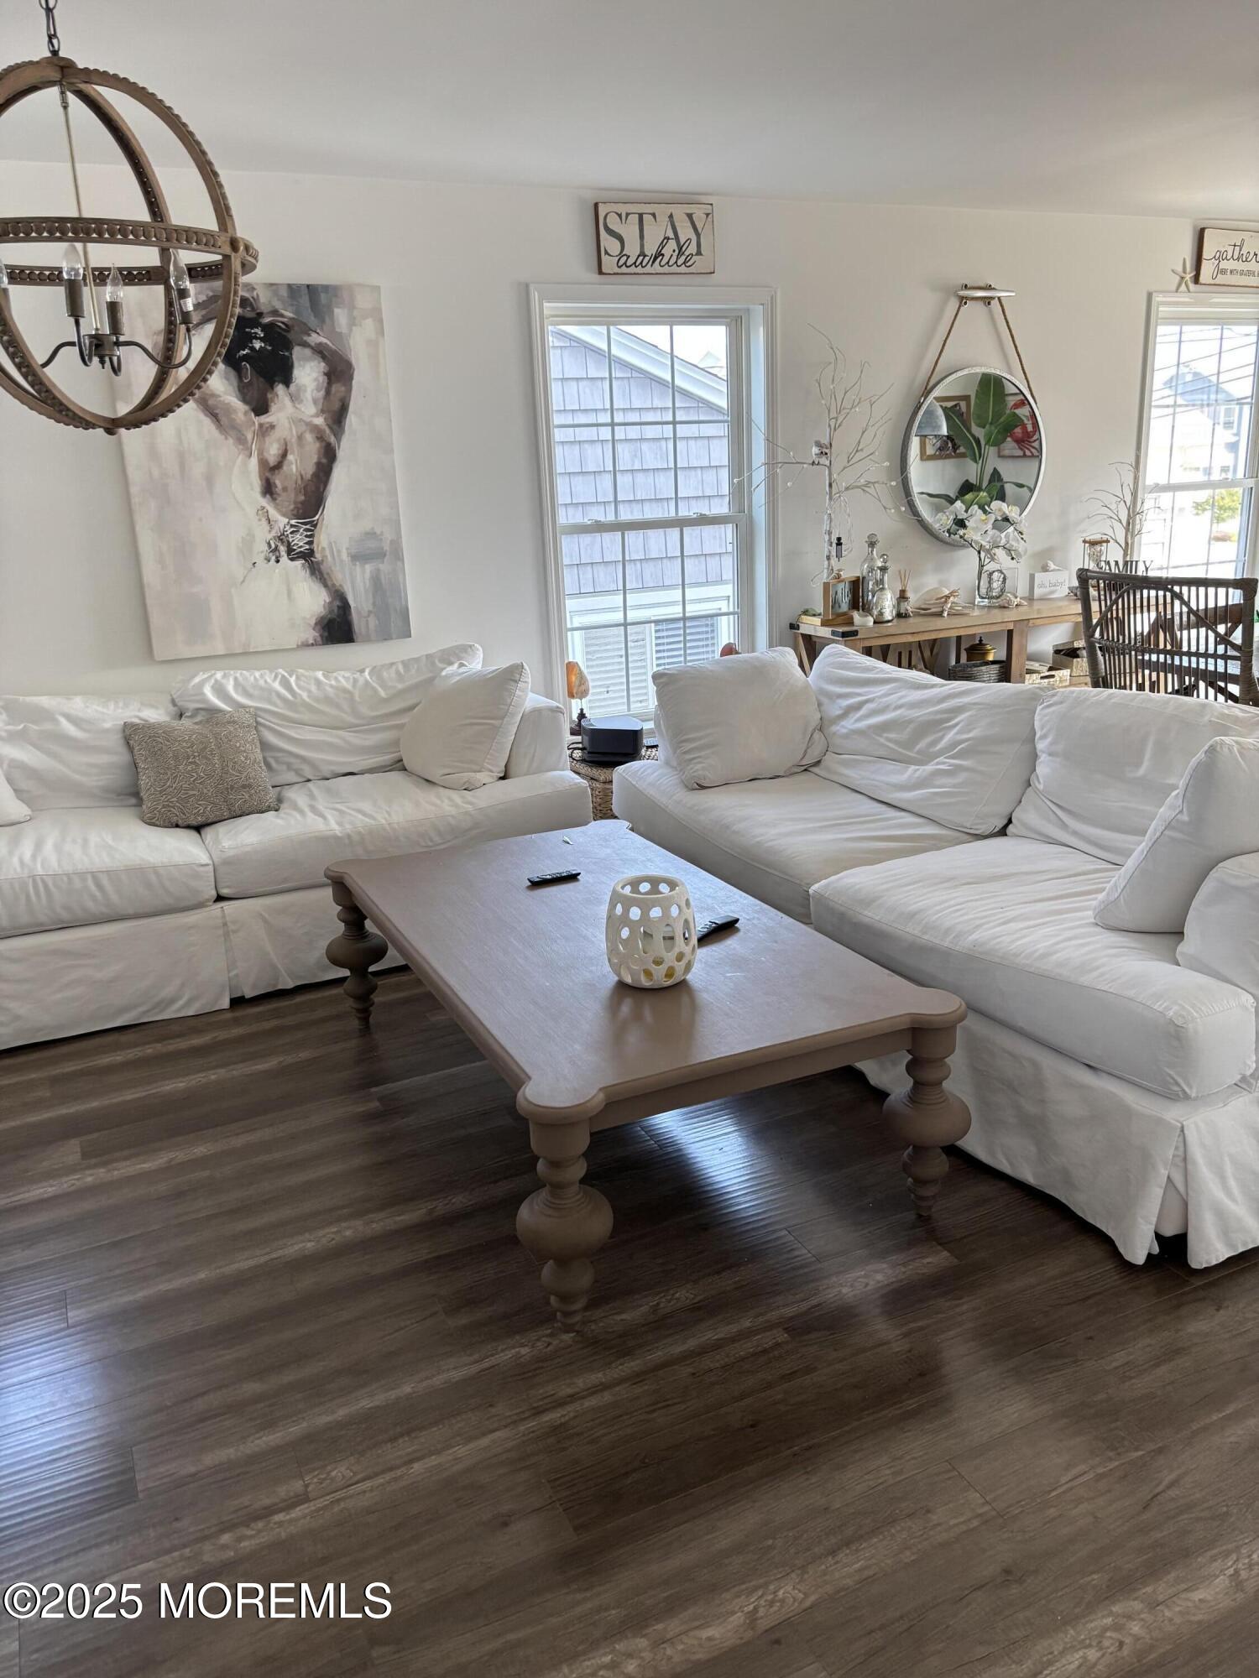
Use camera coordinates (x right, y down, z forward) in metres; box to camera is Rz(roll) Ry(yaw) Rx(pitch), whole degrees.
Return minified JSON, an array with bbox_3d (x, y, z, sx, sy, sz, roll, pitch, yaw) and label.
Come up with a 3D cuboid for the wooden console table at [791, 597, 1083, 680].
[{"bbox_3d":[1.611,-0.631,5.684,1.780,0.785,0.360,-10,18,-23],"label":"wooden console table"}]

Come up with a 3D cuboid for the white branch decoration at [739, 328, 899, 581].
[{"bbox_3d":[0.784,-1.441,5.091,0.680,1.160,0.330,-10,18,-23],"label":"white branch decoration"}]

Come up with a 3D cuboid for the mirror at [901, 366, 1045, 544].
[{"bbox_3d":[1.518,-1.679,5.546,0.765,0.750,0.050,-10,18,-23],"label":"mirror"}]

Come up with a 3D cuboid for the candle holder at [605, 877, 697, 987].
[{"bbox_3d":[0.038,0.181,2.539,0.183,0.205,0.183,-2,16,1],"label":"candle holder"}]

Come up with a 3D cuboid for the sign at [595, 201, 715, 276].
[{"bbox_3d":[0.104,-2.250,4.740,0.472,0.238,0.035,-10,18,-23],"label":"sign"}]

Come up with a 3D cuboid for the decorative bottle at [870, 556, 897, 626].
[{"bbox_3d":[1.062,-1.046,5.268,0.110,0.280,0.110,-2,16,1],"label":"decorative bottle"}]

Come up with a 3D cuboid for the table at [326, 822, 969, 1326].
[{"bbox_3d":[-0.085,0.412,2.946,0.917,0.455,1.612,-10,18,-24],"label":"table"}]

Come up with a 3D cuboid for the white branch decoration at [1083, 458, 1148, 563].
[{"bbox_3d":[2.257,-1.418,5.786,0.380,0.602,0.260,-10,18,-23],"label":"white branch decoration"}]

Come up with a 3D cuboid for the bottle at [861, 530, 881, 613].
[{"bbox_3d":[1.030,-1.111,5.352,0.096,0.361,0.096,-10,18,-23],"label":"bottle"}]

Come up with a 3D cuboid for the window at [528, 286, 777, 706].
[{"bbox_3d":[0.138,-1.292,5.068,1.054,1.699,0.120,-10,18,-23],"label":"window"}]

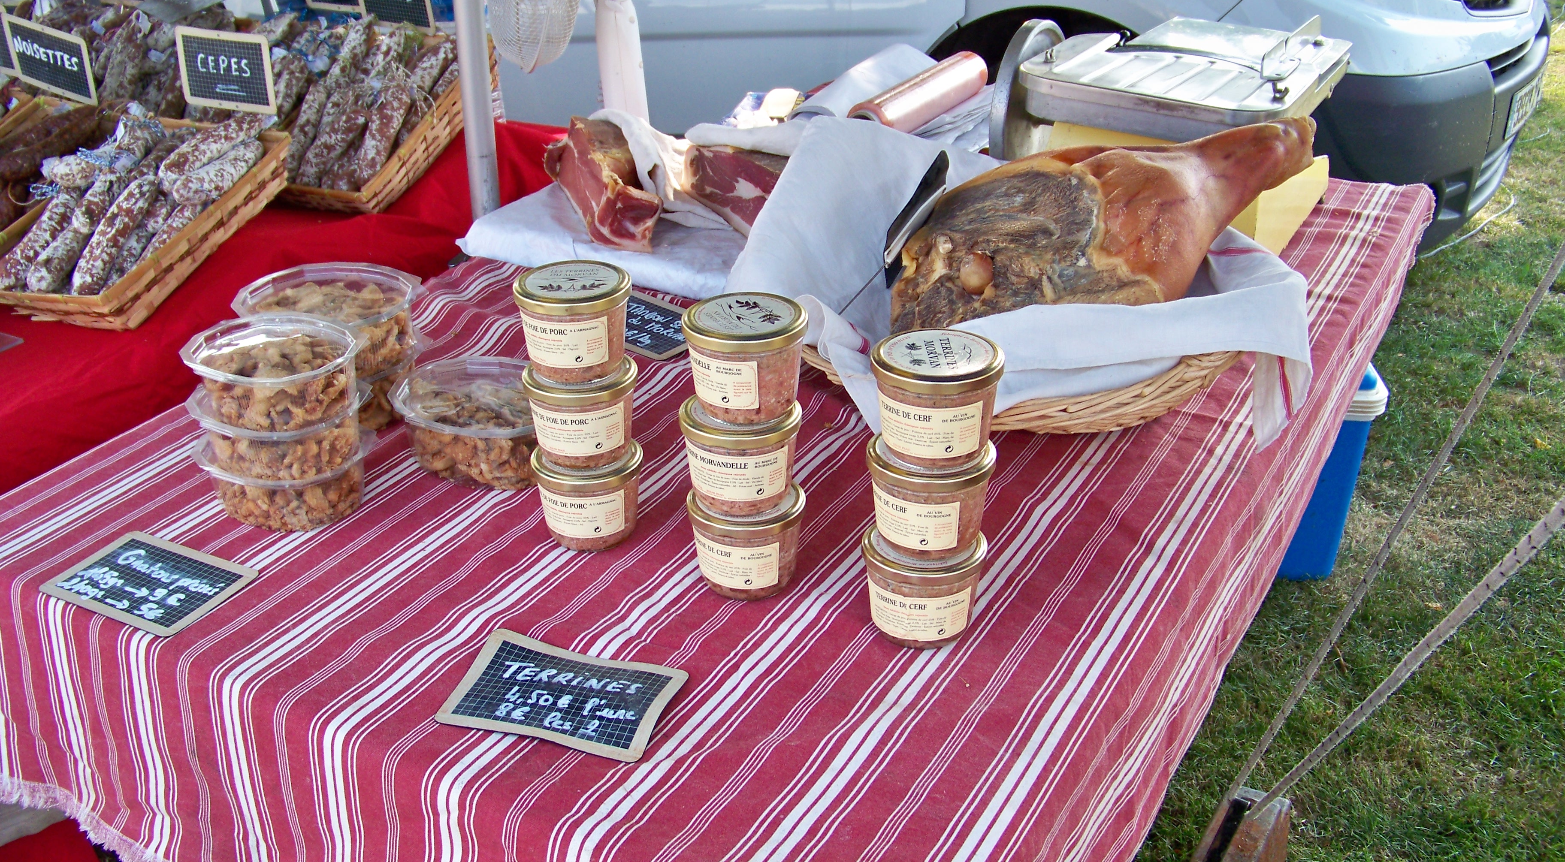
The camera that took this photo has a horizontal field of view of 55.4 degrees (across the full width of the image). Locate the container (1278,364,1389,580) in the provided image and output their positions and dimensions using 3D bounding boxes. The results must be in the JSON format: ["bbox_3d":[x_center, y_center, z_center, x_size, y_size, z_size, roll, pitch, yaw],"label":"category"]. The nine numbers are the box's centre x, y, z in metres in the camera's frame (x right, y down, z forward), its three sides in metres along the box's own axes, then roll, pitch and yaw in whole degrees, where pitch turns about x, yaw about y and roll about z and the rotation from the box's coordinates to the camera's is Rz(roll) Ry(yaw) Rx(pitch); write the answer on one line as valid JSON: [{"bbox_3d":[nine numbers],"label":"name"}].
[{"bbox_3d":[0.750,0.029,2.499,0.380,0.370,0.300,1,27,3],"label":"container"}]

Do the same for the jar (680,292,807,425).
[{"bbox_3d":[-0.025,-0.047,1.032,0.086,0.071,0.086,-1,27,0],"label":"jar"}]

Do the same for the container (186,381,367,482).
[{"bbox_3d":[-0.405,-0.004,1.211,0.141,0.052,0.141,-10,28,-18],"label":"container"}]

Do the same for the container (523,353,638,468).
[{"bbox_3d":[-0.152,-0.014,1.142,0.087,0.072,0.087,0,27,0],"label":"container"}]

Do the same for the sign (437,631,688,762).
[{"bbox_3d":[-0.145,0.175,0.989,0.144,0.014,0.096,9,31,11],"label":"sign"}]

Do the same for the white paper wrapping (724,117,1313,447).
[{"bbox_3d":[0.207,-0.160,1.423,0.520,0.204,0.398,-1,27,0],"label":"white paper wrapping"}]

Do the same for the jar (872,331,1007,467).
[{"bbox_3d":[0.101,-0.019,0.975,0.086,0.071,0.086,-1,27,0],"label":"jar"}]

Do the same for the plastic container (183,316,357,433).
[{"bbox_3d":[-0.400,-0.048,1.185,0.143,0.049,0.132,-6,27,-10],"label":"plastic container"}]

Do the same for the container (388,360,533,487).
[{"bbox_3d":[-0.255,-0.003,1.291,0.154,0.061,0.154,-6,27,-11],"label":"container"}]

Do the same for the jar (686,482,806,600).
[{"bbox_3d":[-0.026,0.081,1.109,0.087,0.072,0.087,0,27,0],"label":"jar"}]

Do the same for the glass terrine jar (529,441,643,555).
[{"bbox_3d":[-0.149,0.050,1.164,0.086,0.071,0.086,-1,27,0],"label":"glass terrine jar"}]

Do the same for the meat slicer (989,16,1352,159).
[{"bbox_3d":[0.445,-0.361,1.754,0.350,0.250,0.380,14,31,27],"label":"meat slicer"}]

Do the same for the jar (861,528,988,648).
[{"bbox_3d":[0.099,0.107,1.040,0.086,0.071,0.086,-1,27,0],"label":"jar"}]

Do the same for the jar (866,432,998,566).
[{"bbox_3d":[0.101,0.044,1.021,0.087,0.072,0.087,0,27,0],"label":"jar"}]

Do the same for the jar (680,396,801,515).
[{"bbox_3d":[-0.029,0.017,1.062,0.086,0.071,0.086,-1,27,0],"label":"jar"}]

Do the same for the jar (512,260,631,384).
[{"bbox_3d":[-0.154,-0.078,1.110,0.087,0.072,0.087,0,27,0],"label":"jar"}]

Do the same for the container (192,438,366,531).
[{"bbox_3d":[-0.407,0.035,1.230,0.141,0.052,0.141,-10,28,-18],"label":"container"}]

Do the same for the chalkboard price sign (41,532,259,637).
[{"bbox_3d":[-0.476,0.112,1.122,0.140,0.006,0.091,11,29,23],"label":"chalkboard price sign"}]

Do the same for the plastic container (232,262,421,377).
[{"bbox_3d":[-0.406,-0.097,1.354,0.171,0.058,0.158,-5,27,-8],"label":"plastic container"}]

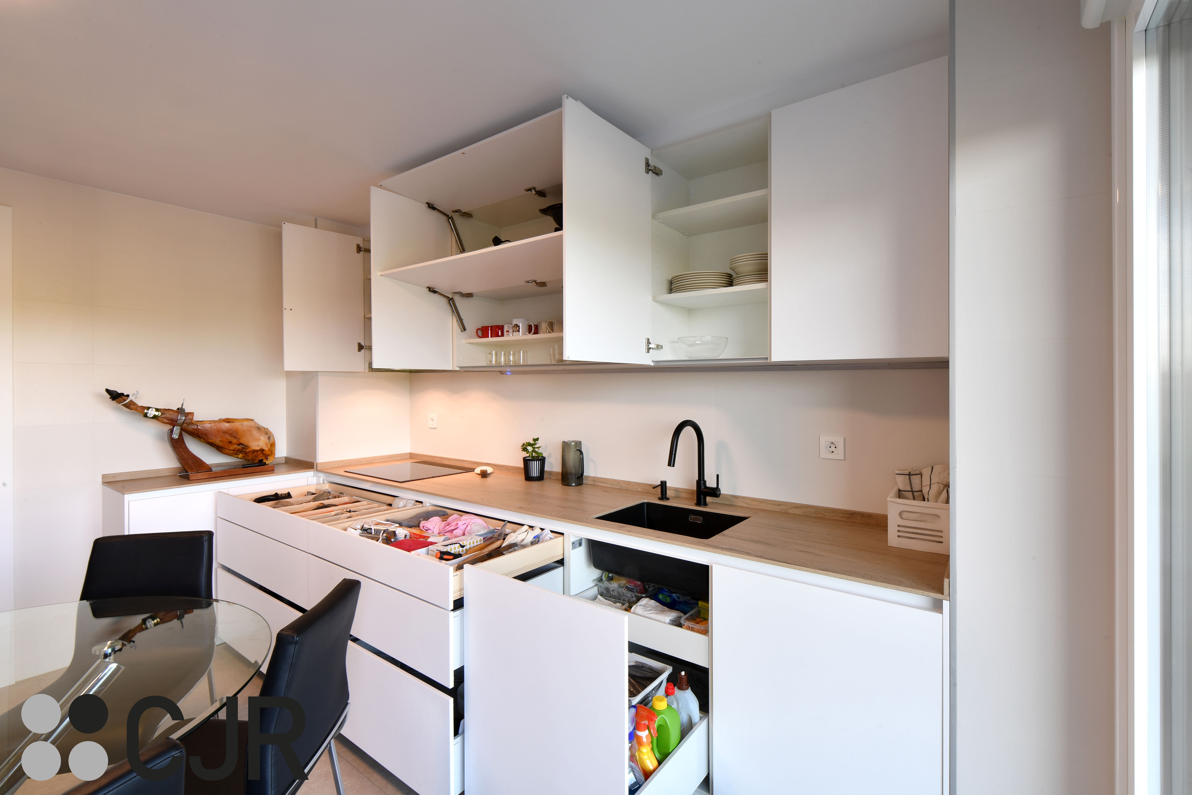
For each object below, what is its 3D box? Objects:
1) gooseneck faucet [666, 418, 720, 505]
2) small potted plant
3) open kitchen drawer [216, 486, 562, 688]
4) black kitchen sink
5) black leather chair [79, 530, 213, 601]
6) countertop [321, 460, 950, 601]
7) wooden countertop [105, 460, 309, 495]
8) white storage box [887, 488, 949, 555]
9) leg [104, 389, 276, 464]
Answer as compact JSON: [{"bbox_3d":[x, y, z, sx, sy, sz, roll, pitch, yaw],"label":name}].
[{"bbox_3d":[0.402,0.275,2.159,0.240,0.365,0.125,-1,2,-43],"label":"gooseneck faucet"},{"bbox_3d":[-0.332,0.324,2.806,0.122,0.232,0.122,0,2,0],"label":"small potted plant"},{"bbox_3d":[-1.028,0.676,2.372,1.890,0.361,0.550,1,2,37],"label":"open kitchen drawer"},{"bbox_3d":[0.297,0.556,2.029,0.480,0.190,0.385,1,2,37],"label":"black kitchen sink"},{"bbox_3d":[-1.490,0.931,1.630,0.440,0.880,0.560,0,2,-12],"label":"black leather chair"},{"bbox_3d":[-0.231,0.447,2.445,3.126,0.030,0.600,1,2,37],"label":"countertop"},{"bbox_3d":[-2.090,0.429,2.928,0.430,0.035,0.870,1,2,36],"label":"wooden countertop"},{"bbox_3d":[1.059,0.396,1.715,0.172,0.147,0.220,1,2,37],"label":"white storage box"},{"bbox_3d":[-2.193,0.174,2.924,0.200,0.430,0.765,1,2,37],"label":"leg"}]

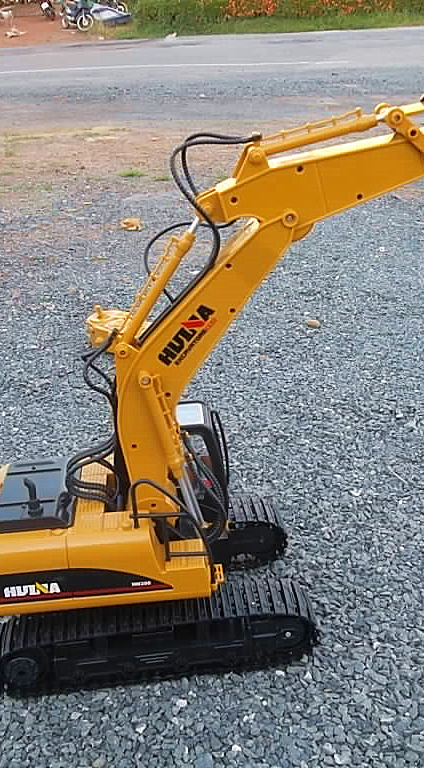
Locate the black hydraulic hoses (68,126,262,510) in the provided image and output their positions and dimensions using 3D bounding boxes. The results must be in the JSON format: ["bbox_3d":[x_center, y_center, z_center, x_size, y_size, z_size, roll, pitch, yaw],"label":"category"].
[{"bbox_3d":[-0.046,-0.037,0.653,0.182,0.320,0.058,-5,25,-1],"label":"black hydraulic hoses"}]

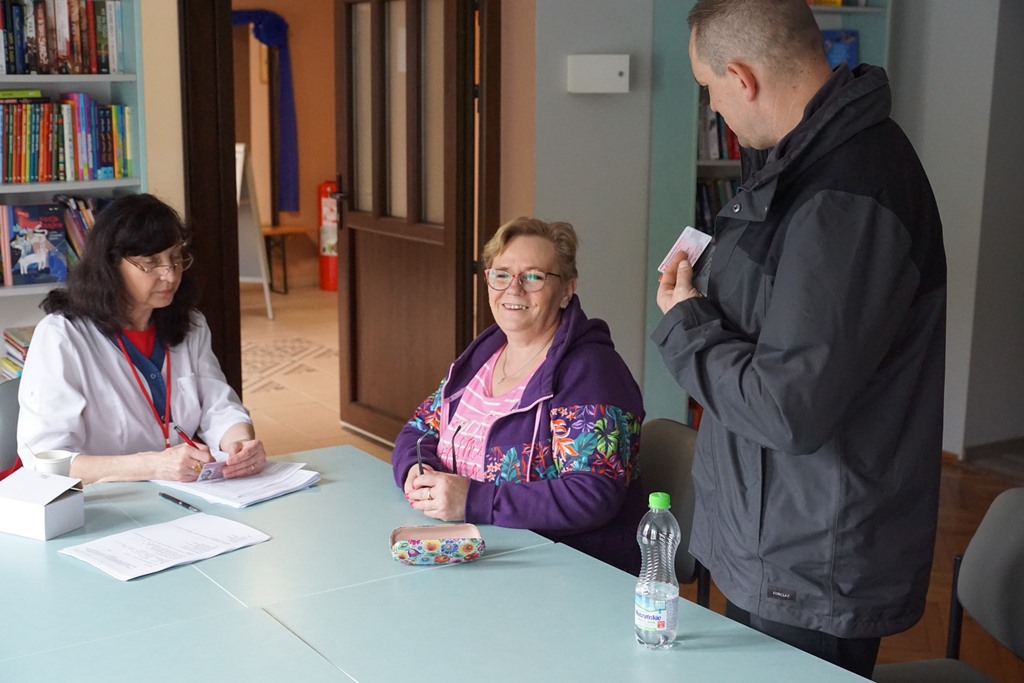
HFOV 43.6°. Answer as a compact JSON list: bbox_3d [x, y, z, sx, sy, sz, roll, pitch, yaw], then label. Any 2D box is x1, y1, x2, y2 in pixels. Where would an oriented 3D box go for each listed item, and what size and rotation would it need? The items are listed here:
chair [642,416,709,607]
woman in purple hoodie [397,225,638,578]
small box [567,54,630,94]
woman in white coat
[{"bbox_3d":[0.156,0.597,2.848,0.560,0.820,0.540,-5,12,-29],"label":"chair"},{"bbox_3d":[0.007,0.383,2.704,0.570,1.290,0.700,10,14,42],"label":"woman in purple hoodie"},{"bbox_3d":[0.349,-1.064,5.080,0.215,0.147,0.100,-1,10,-7],"label":"small box"},{"bbox_3d":[-0.832,0.339,2.859,0.570,1.310,0.720,-6,12,-33],"label":"woman in white coat"}]

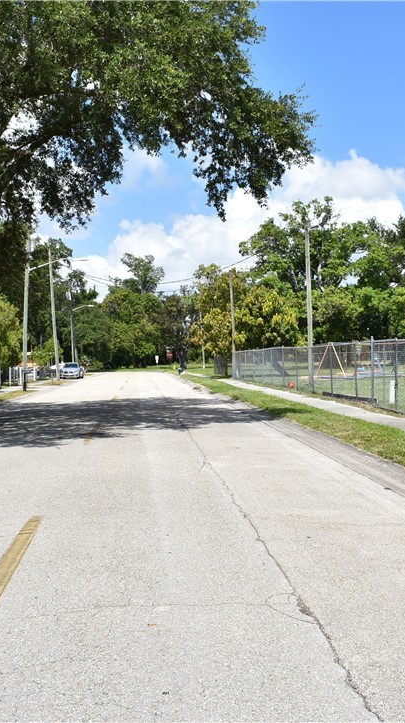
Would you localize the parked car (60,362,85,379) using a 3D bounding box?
[{"bbox_3d":[-11.310,0.750,70.300,1.820,1.460,4.600,-1,0,-3],"label":"parked car"}]

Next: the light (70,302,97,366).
[{"bbox_3d":[-13.456,-2.883,92.000,2.900,8.400,0.400,-1,0,-4],"label":"light"}]

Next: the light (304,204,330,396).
[{"bbox_3d":[5.629,-3.024,40.000,1.150,8.700,0.400,-1,0,-4],"label":"light"}]

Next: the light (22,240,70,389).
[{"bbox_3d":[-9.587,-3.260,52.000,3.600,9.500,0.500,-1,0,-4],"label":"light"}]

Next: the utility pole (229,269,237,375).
[{"bbox_3d":[2.512,-3.212,67.000,0.320,8.800,0.320,-1,0,-4],"label":"utility pole"}]

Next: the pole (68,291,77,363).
[{"bbox_3d":[-14.917,-3.486,93.000,0.350,9.600,0.350,-1,0,-4],"label":"pole"}]

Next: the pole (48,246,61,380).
[{"bbox_3d":[-11.005,-3.696,60.500,0.340,10.200,0.340,-1,0,-4],"label":"pole"}]

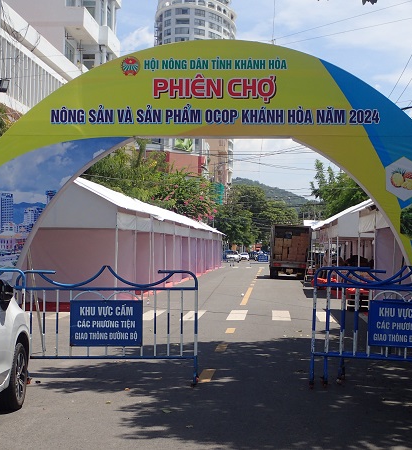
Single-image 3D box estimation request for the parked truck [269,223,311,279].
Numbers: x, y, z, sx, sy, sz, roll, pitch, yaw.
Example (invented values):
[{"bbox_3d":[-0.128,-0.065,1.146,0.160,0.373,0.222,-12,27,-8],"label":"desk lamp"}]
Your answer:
[{"bbox_3d":[4.870,1.570,49.000,2.130,2.850,6.200,1,-2,5],"label":"parked truck"}]

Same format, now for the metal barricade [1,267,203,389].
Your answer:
[{"bbox_3d":[-1.120,1.146,9.650,2.060,1.360,0.450,1,-2,0],"label":"metal barricade"}]

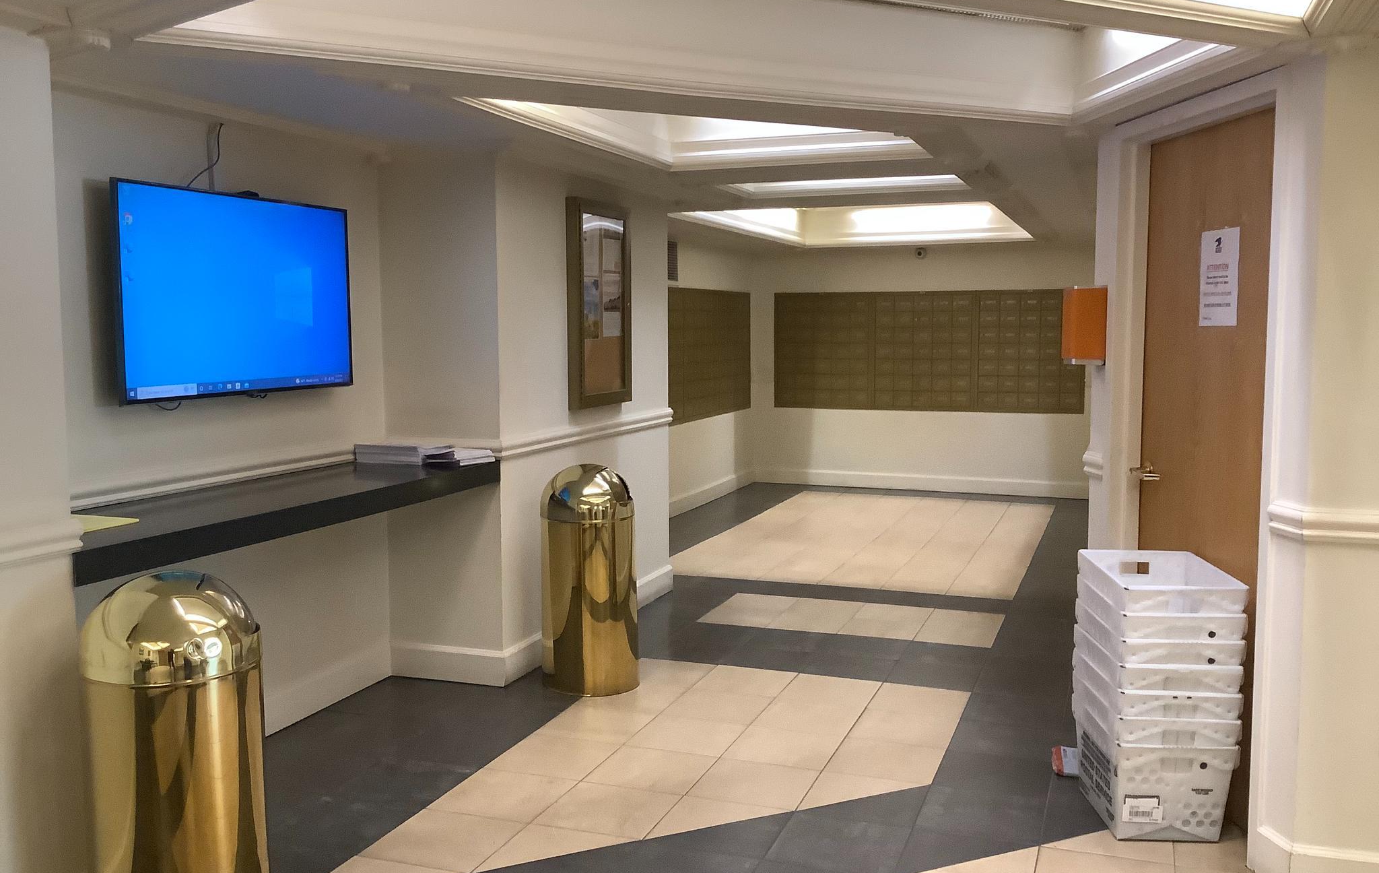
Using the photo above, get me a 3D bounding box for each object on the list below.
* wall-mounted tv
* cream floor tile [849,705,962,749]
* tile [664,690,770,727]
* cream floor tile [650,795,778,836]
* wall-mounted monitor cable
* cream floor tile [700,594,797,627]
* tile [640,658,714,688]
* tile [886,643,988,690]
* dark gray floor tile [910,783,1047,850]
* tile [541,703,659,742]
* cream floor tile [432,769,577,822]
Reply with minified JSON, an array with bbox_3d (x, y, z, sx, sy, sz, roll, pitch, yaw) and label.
[{"bbox_3d":[-1.462,-0.462,4.063,0.055,0.645,1.120,2,5,19],"label":"wall-mounted tv"},{"bbox_3d":[0.763,1.036,4.378,0.340,0.010,0.342,2,6,20],"label":"cream floor tile"},{"bbox_3d":[0.115,1.040,4.729,0.355,0.010,0.354,2,6,20],"label":"tile"},{"bbox_3d":[0.089,1.136,3.597,0.350,0.010,0.350,2,6,20],"label":"cream floor tile"},{"bbox_3d":[-1.524,-0.886,3.889,0.040,0.225,0.165,2,6,19],"label":"wall-mounted monitor cable"},{"bbox_3d":[0.309,0.866,6.180,0.340,0.010,0.683,2,6,20],"label":"cream floor tile"},{"bbox_3d":[-0.097,0.995,5.154,0.350,0.010,0.350,2,6,20],"label":"tile"},{"bbox_3d":[1.052,0.960,5.187,0.340,0.010,0.683,2,6,20],"label":"tile"},{"bbox_3d":[0.880,1.137,3.709,0.355,0.010,0.354,2,6,20],"label":"dark gray floor tile"},{"bbox_3d":[-0.336,1.055,4.494,0.350,0.010,0.350,2,6,20],"label":"tile"},{"bbox_3d":[-0.562,1.099,3.779,0.343,0.010,0.342,2,6,20],"label":"cream floor tile"}]

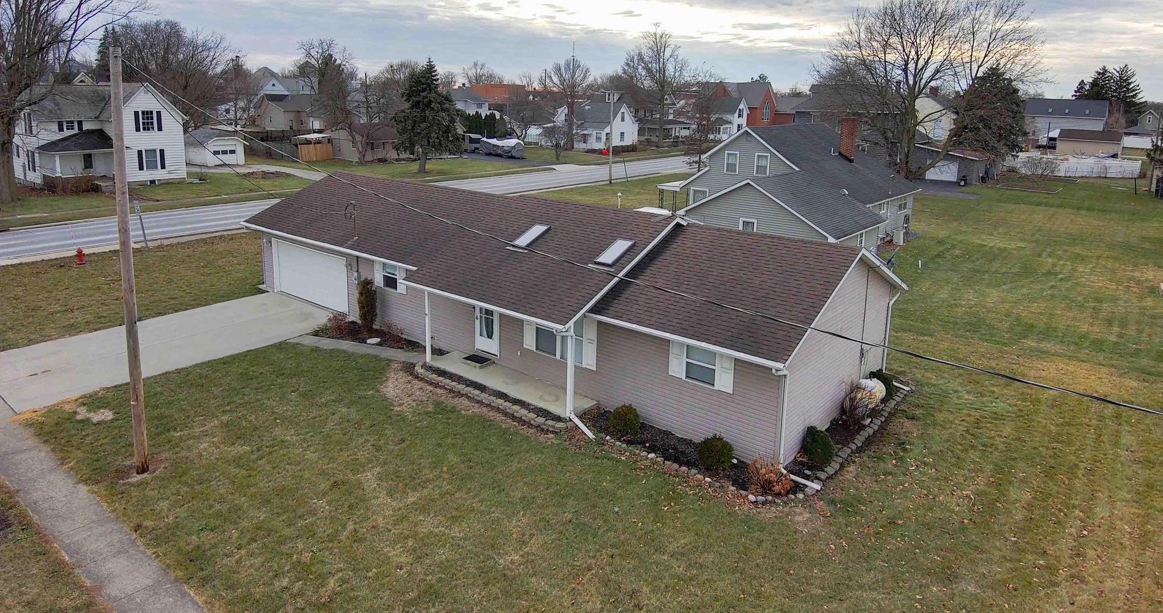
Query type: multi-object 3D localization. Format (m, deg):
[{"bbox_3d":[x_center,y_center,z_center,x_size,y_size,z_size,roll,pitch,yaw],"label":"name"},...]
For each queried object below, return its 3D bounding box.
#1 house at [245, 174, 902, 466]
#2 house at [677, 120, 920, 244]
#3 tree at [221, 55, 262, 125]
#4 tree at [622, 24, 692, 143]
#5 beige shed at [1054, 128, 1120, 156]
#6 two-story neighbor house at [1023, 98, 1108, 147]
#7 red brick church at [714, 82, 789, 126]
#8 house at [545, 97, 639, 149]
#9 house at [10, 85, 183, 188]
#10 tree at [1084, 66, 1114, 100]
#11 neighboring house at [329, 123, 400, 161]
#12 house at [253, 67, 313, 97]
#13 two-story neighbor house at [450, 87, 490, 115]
[{"bbox_3d":[-2.154,-1.459,24.372,22.800,4.500,9.500,14,20,37],"label":"house"},{"bbox_3d":[11.963,-7.255,41.624,13.400,6.900,18.400,14,21,38],"label":"house"},{"bbox_3d":[-49.608,-30.991,103.821,5.700,11.200,5.700,1,16,0],"label":"tree"},{"bbox_3d":[13.979,-42.348,135.489,12.800,22.300,12.800,1,16,0],"label":"tree"},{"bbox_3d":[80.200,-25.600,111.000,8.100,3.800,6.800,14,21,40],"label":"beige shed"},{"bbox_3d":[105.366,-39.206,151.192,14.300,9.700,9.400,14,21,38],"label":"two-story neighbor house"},{"bbox_3d":[33.222,-42.928,153.676,15.500,11.200,16.500,13,21,37],"label":"red brick church"},{"bbox_3d":[2.321,-31.804,123.135,12.800,7.300,9.000,14,21,38],"label":"house"},{"bbox_3d":[-40.927,-14.647,59.221,8.400,8.200,10.300,12,19,34],"label":"house"},{"bbox_3d":[127.313,-50.363,176.078,6.200,18.500,6.200,1,16,0],"label":"tree"},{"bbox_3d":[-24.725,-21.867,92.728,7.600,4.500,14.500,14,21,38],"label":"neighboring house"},{"bbox_3d":[-62.704,-42.912,146.801,12.500,12.600,13.500,14,21,38],"label":"house"},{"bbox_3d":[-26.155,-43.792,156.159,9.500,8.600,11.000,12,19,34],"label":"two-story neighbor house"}]

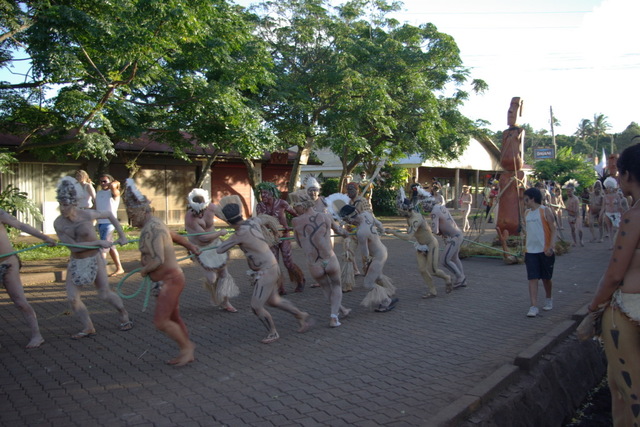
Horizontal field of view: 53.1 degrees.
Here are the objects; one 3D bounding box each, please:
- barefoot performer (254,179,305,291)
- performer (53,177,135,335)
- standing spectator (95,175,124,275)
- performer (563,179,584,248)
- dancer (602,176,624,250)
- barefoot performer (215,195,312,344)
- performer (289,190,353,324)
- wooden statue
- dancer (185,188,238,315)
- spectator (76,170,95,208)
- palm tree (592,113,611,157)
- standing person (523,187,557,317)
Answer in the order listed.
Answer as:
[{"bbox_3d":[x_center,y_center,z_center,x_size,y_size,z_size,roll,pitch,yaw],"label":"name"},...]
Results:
[{"bbox_3d":[-0.639,0.394,10.100,0.750,1.740,0.550,1,3,20],"label":"barefoot performer"},{"bbox_3d":[-2.630,0.509,7.400,0.900,1.820,0.650,1,3,18],"label":"performer"},{"bbox_3d":[-3.716,0.212,11.300,0.520,1.780,0.450,1,3,24],"label":"standing spectator"},{"bbox_3d":[7.089,0.000,17.900,0.580,1.830,0.450,2,3,38],"label":"performer"},{"bbox_3d":[7.795,0.000,17.000,0.600,1.940,0.450,1,3,27],"label":"dancer"},{"bbox_3d":[-0.627,0.621,7.100,1.050,1.630,0.650,0,3,6],"label":"barefoot performer"},{"bbox_3d":[-0.006,0.548,7.800,0.700,1.630,0.620,-1,3,-14],"label":"performer"},{"bbox_3d":[4.308,-0.765,14.400,0.650,3.720,0.650,2,3,43],"label":"wooden statue"},{"bbox_3d":[-1.458,0.497,8.600,0.700,1.650,0.600,0,3,3],"label":"dancer"},{"bbox_3d":[-4.396,0.014,12.037,0.480,1.680,0.400,1,3,30],"label":"spectator"},{"bbox_3d":[50.574,-13.396,115.000,4.200,9.500,4.200,0,3,0],"label":"palm tree"},{"bbox_3d":[2.880,0.499,8.400,0.460,1.680,0.420,2,3,34],"label":"standing person"}]

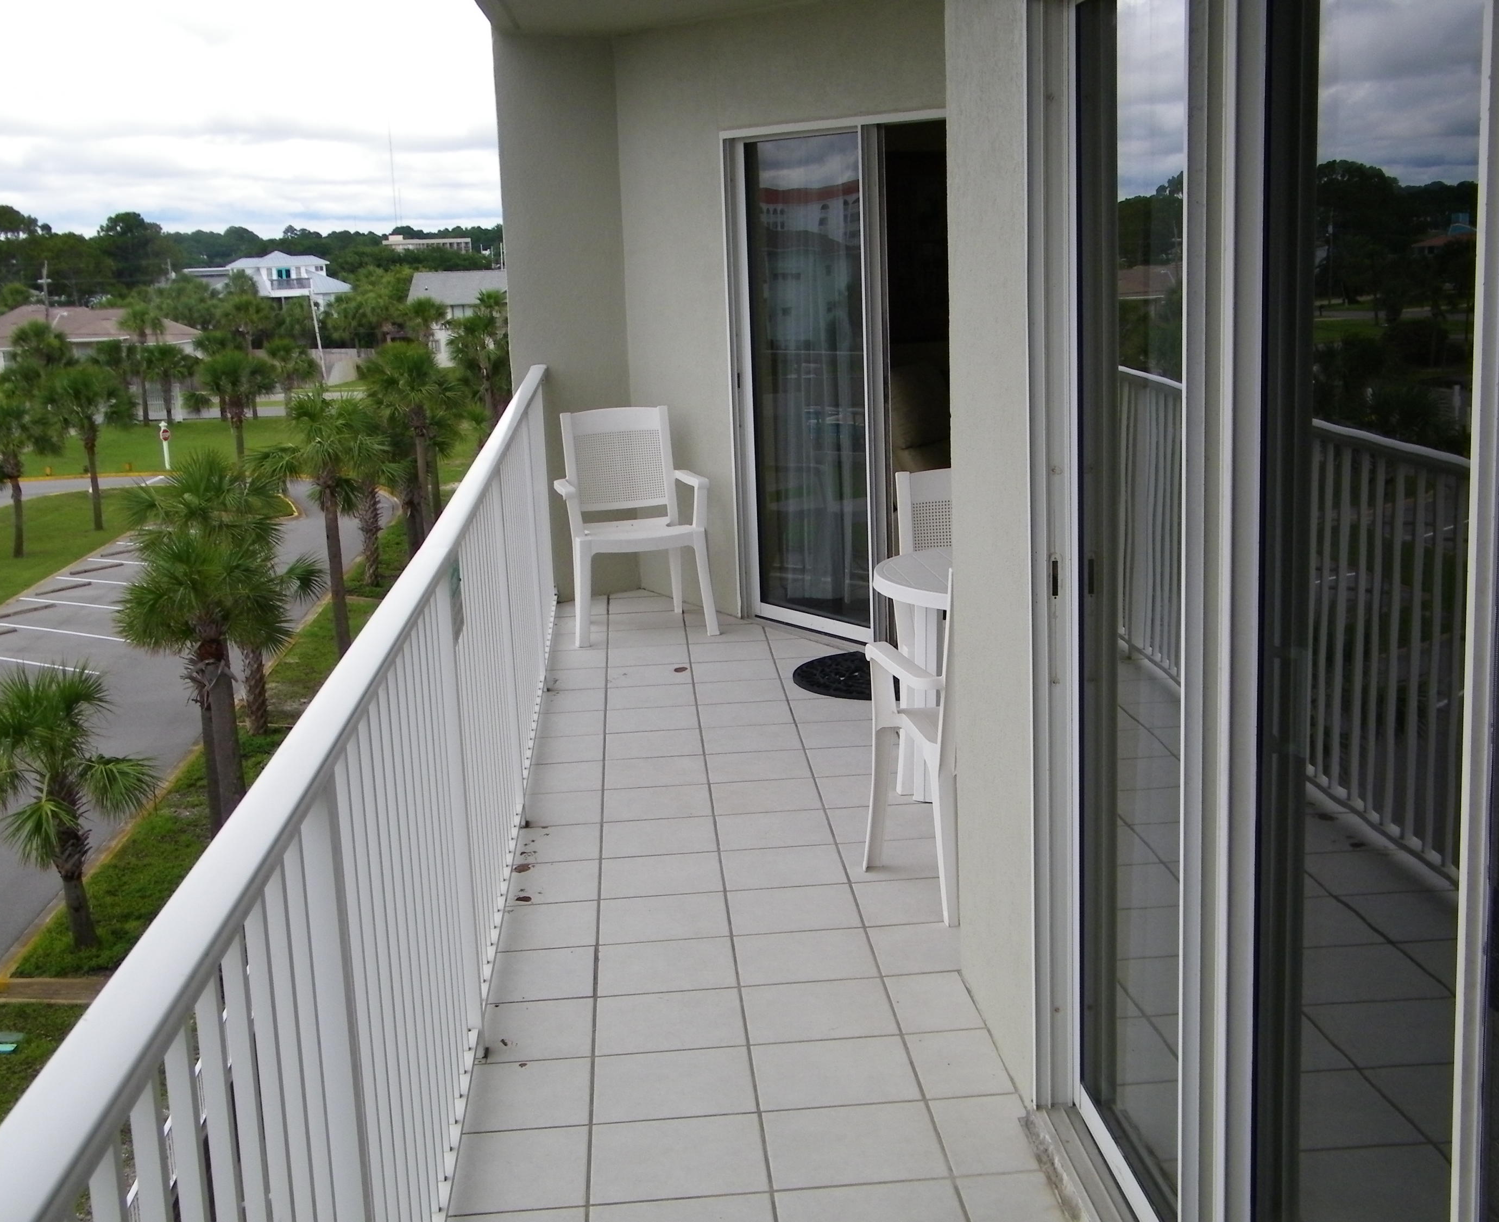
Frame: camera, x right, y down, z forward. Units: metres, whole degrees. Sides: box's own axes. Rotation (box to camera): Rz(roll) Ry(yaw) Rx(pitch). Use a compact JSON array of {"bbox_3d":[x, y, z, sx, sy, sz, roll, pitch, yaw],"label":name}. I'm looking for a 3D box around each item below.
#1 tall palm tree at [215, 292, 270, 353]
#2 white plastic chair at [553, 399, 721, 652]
[{"bbox_3d":[-30.158,-15.436,110.869,3.600,7.731,3.600,-2,11,0],"label":"tall palm tree"},{"bbox_3d":[-0.501,-0.375,7.823,0.610,0.920,0.610,-5,12,-13],"label":"white plastic chair"}]

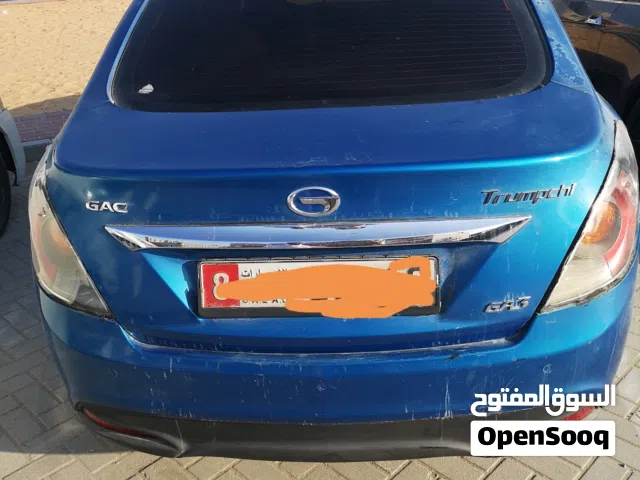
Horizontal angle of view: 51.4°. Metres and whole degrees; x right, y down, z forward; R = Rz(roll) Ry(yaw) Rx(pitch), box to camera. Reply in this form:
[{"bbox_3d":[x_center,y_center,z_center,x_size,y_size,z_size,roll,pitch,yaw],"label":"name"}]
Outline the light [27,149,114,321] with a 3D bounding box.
[{"bbox_3d":[-0.620,-0.023,1.661,0.280,0.330,0.360,-1,26,4],"label":"light"}]

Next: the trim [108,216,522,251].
[{"bbox_3d":[-0.015,-0.011,1.408,0.920,0.060,0.070,-1,26,4],"label":"trim"}]

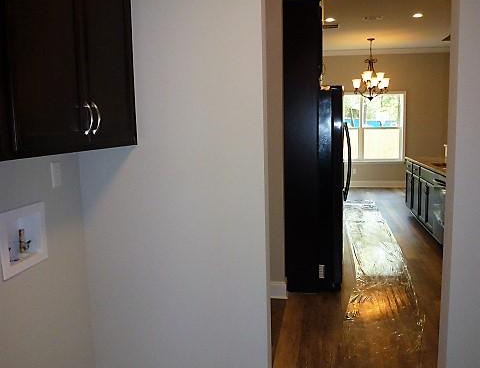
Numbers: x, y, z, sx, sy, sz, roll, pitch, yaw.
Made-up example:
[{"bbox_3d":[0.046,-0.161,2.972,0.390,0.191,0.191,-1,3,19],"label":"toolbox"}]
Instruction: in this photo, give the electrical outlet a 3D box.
[{"bbox_3d":[-0.828,-0.040,2.006,0.010,0.116,0.073,0,8,10],"label":"electrical outlet"}]

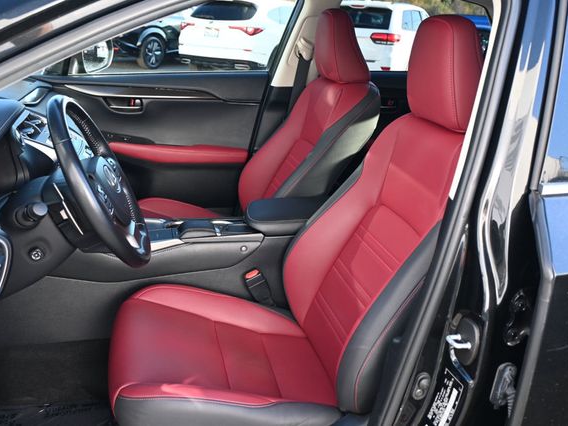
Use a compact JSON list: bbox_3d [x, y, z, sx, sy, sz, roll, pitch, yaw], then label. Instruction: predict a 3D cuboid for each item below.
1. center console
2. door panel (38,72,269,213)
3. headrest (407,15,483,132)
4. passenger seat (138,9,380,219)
[{"bbox_3d":[-0.201,0.121,1.665,0.851,0.354,0.246,-4,20,-11],"label":"center console"},{"bbox_3d":[-0.482,-0.235,2.295,0.892,0.651,0.123,-4,20,-11],"label":"door panel"},{"bbox_3d":[0.349,-0.301,1.221,0.118,0.236,0.246,-4,20,-11],"label":"headrest"},{"bbox_3d":[-0.115,-0.187,1.980,0.851,0.982,0.543,-4,20,-11],"label":"passenger seat"}]

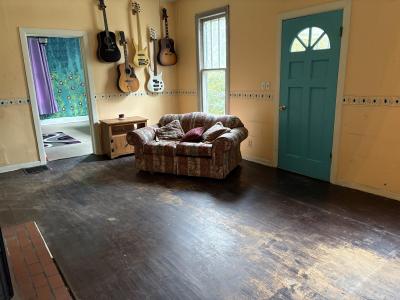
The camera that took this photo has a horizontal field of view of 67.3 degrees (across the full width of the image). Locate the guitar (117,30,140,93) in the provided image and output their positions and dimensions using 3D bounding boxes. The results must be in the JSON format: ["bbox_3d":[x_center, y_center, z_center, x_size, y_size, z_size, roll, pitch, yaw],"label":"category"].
[{"bbox_3d":[-1.334,-1.563,5.387,0.395,1.046,0.120,-11,17,-36],"label":"guitar"}]

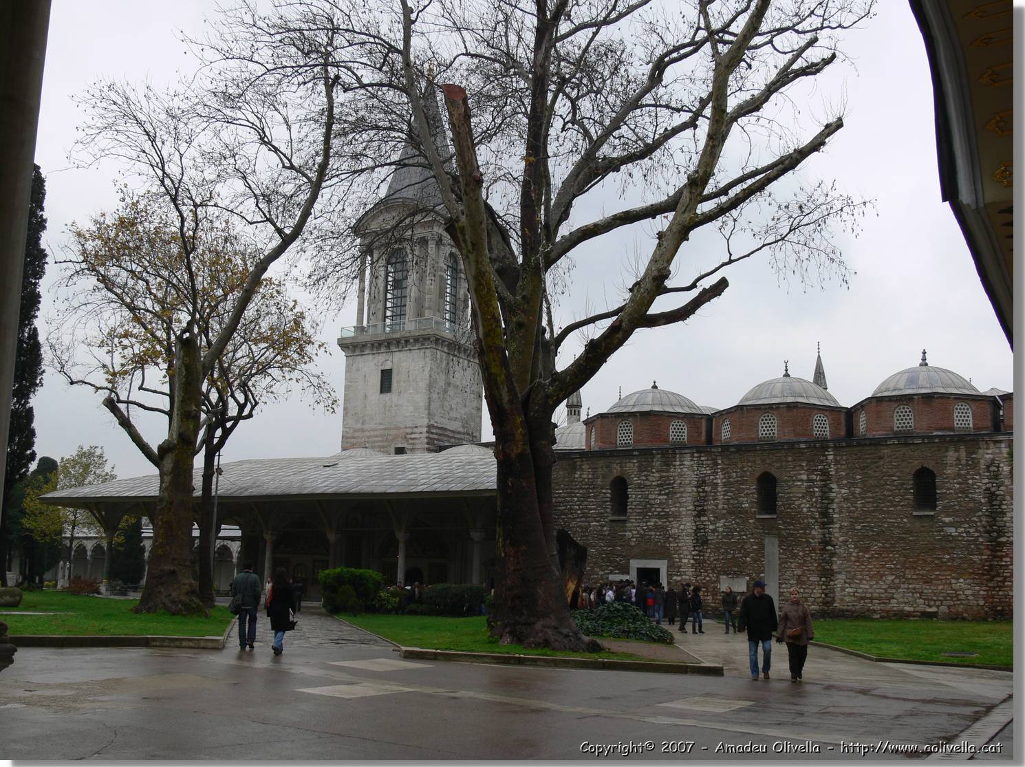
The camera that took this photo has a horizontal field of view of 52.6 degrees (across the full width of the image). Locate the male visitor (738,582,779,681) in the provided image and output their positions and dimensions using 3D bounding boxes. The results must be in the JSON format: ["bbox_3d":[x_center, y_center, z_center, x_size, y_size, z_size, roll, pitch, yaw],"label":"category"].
[{"bbox_3d":[4.426,4.462,18.833,0.700,1.760,0.460,1,-11,0],"label":"male visitor"}]

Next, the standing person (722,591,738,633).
[{"bbox_3d":[7.785,8.130,37.244,0.550,1.660,0.360,-3,-11,21],"label":"standing person"}]

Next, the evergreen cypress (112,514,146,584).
[{"bbox_3d":[-30.908,12.924,83.648,2.400,7.000,2.400,1,-11,0],"label":"evergreen cypress"}]

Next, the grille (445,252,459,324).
[{"bbox_3d":[-4.685,-7.190,80.000,0.200,6.100,1.800,-5,-12,26],"label":"grille"}]

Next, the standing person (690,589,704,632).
[{"bbox_3d":[6.579,8.118,37.184,0.380,1.660,0.480,-8,-14,40],"label":"standing person"}]

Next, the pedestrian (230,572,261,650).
[{"bbox_3d":[-5.414,4.561,21.322,0.620,1.750,0.450,4,-11,-14],"label":"pedestrian"}]

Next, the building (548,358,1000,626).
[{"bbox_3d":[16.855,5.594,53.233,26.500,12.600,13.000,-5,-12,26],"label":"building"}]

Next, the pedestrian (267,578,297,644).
[{"bbox_3d":[-4.407,4.390,20.033,0.560,1.650,0.480,4,-11,-14],"label":"pedestrian"}]

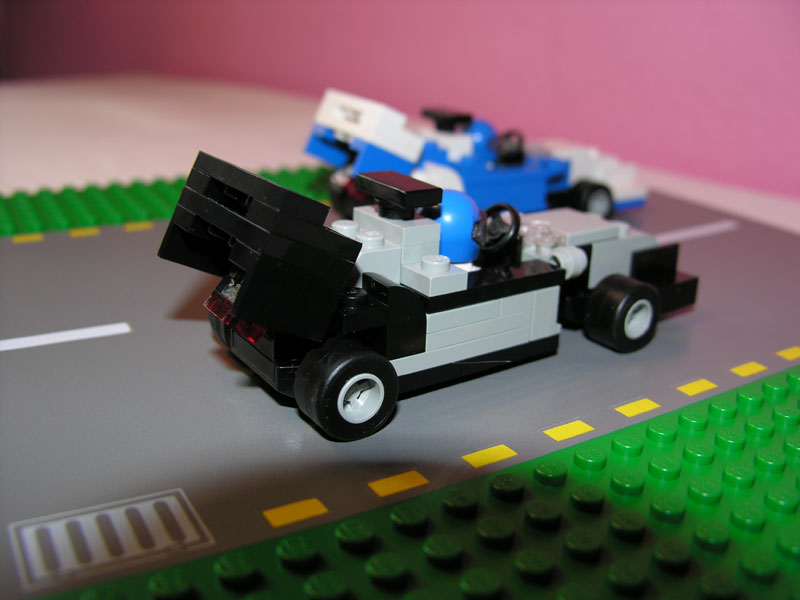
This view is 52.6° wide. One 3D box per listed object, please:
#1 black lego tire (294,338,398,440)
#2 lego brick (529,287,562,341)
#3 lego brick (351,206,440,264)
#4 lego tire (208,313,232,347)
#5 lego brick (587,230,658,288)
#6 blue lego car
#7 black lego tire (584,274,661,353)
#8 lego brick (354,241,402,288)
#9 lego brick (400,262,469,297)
[{"bbox_3d":[-0.008,0.014,0.127,0.014,0.014,0.009,-11,23,-32],"label":"black lego tire"},{"bbox_3d":[0.025,0.001,0.151,0.008,0.010,0.008,-11,23,-32],"label":"lego brick"},{"bbox_3d":[-0.001,-0.012,0.143,0.008,0.007,0.016,-11,23,-32],"label":"lego brick"},{"bbox_3d":[-0.026,0.005,0.151,0.014,0.014,0.009,-11,23,-32],"label":"lego tire"},{"bbox_3d":[0.043,-0.010,0.176,0.021,0.010,0.016,-11,23,-32],"label":"lego brick"},{"bbox_3d":[0.027,-0.044,0.249,0.109,0.042,0.042,-9,22,-28],"label":"blue lego car"},{"bbox_3d":[0.045,0.003,0.163,0.014,0.014,0.009,-11,23,-32],"label":"black lego tire"},{"bbox_3d":[-0.008,-0.007,0.140,0.008,0.008,0.016,-11,23,-32],"label":"lego brick"},{"bbox_3d":[0.006,-0.004,0.135,0.008,0.003,0.008,-11,23,-32],"label":"lego brick"}]

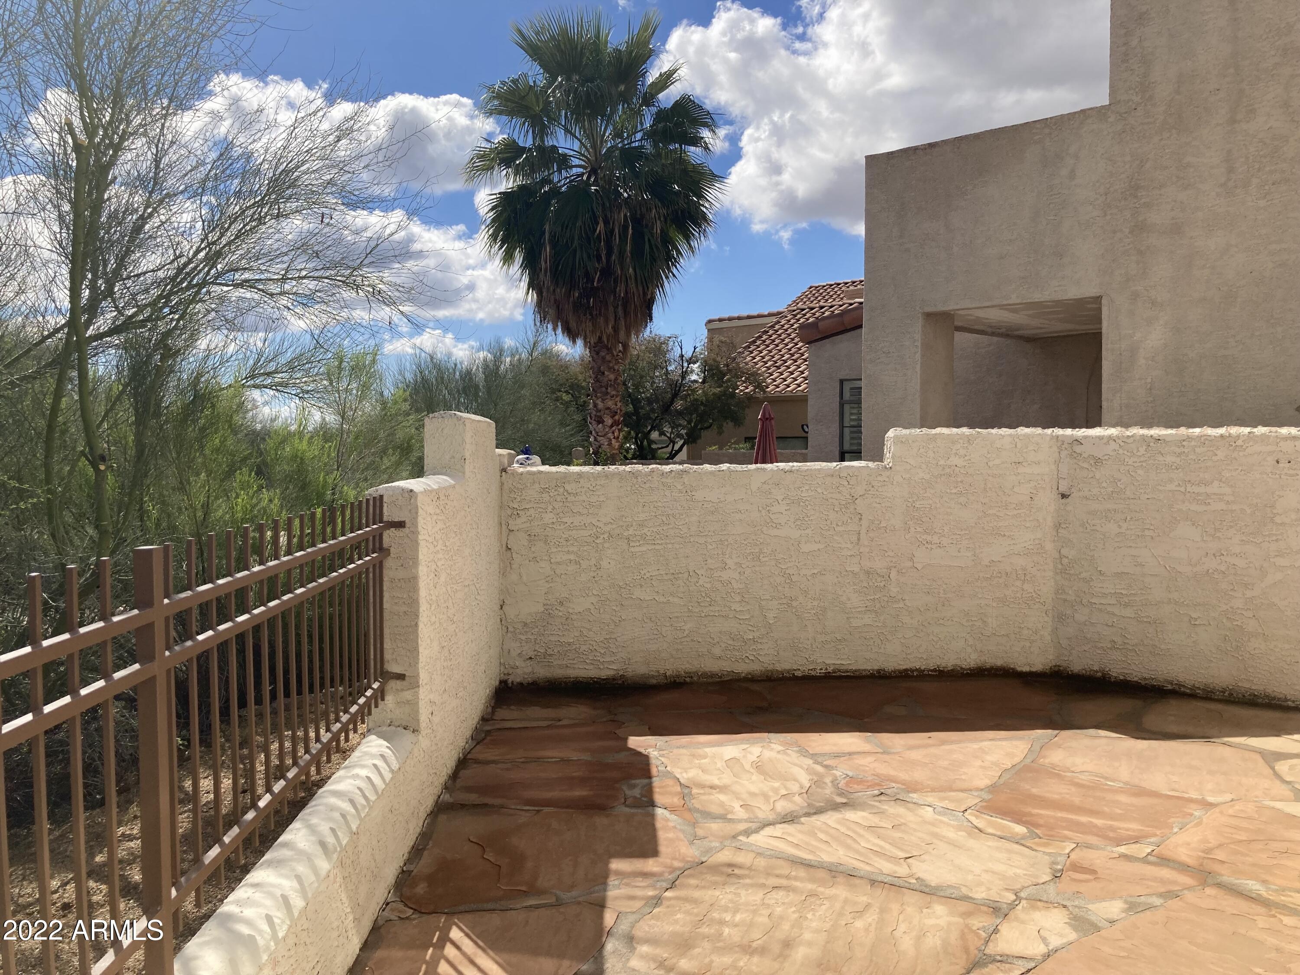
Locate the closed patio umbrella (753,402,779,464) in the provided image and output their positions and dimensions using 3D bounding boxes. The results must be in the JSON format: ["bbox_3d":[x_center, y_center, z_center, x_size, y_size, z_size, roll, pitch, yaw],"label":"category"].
[{"bbox_3d":[1.920,-0.220,17.400,0.460,2.420,0.460,0,2,0],"label":"closed patio umbrella"}]

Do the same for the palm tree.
[{"bbox_3d":[-0.790,-2.920,15.400,3.750,8.000,3.750,0,2,0],"label":"palm tree"}]

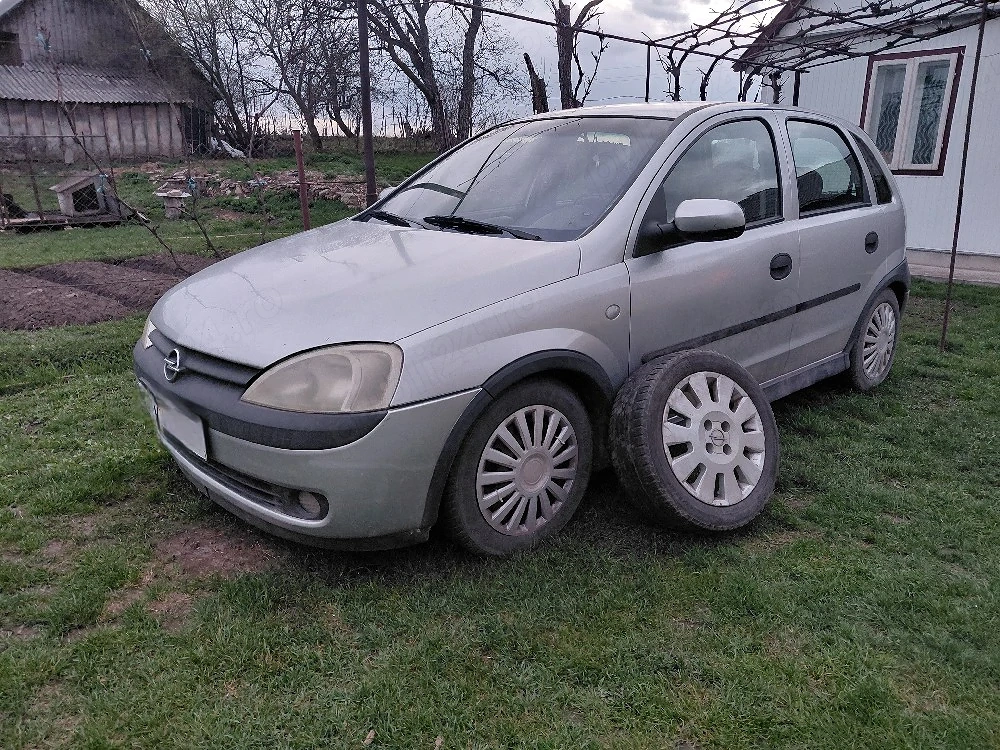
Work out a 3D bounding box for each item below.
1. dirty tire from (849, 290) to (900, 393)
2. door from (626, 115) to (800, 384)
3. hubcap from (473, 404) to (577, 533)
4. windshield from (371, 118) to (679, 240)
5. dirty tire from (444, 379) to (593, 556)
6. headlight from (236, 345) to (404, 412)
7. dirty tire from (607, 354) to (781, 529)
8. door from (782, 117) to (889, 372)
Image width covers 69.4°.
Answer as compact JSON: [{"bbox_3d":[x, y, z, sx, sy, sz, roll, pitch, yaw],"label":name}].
[{"bbox_3d":[1.919,-0.195,3.828,0.582,0.582,0.190,-14,20,-39],"label":"dirty tire"},{"bbox_3d":[0.771,-0.455,2.756,1.100,1.120,0.270,-14,20,-39],"label":"door"},{"bbox_3d":[0.084,0.290,2.214,0.413,0.413,0.050,-13,20,-37],"label":"hubcap"},{"bbox_3d":[0.022,-0.798,2.938,1.360,0.150,0.890,17,55,47],"label":"windshield"},{"bbox_3d":[0.030,0.272,2.273,0.582,0.582,0.190,-13,20,-37],"label":"dirty tire"},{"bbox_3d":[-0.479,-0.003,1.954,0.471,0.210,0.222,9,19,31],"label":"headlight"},{"bbox_3d":[0.637,0.216,2.351,0.582,0.582,0.190,-10,-7,-28],"label":"dirty tire"},{"bbox_3d":[1.518,-0.640,3.371,0.910,1.100,0.270,-14,20,-39],"label":"door"}]

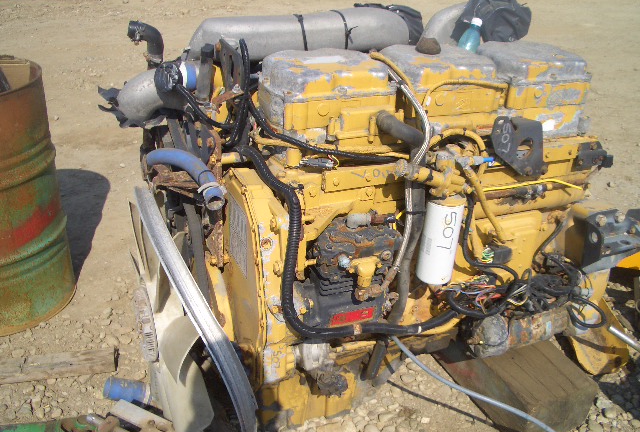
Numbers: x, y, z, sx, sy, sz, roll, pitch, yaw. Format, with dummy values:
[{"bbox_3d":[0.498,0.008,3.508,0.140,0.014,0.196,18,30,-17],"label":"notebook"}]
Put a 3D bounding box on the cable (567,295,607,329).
[{"bbox_3d":[0.892,0.320,2.150,0.127,0.076,0.091,-8,31,-19],"label":"cable"}]

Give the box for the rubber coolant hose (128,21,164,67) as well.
[{"bbox_3d":[-0.490,-0.487,1.828,0.101,0.127,0.051,-8,31,-19],"label":"rubber coolant hose"}]

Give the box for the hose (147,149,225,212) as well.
[{"bbox_3d":[-0.369,-0.095,1.701,0.264,0.122,0.086,26,36,34],"label":"hose"}]

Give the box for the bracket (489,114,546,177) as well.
[{"bbox_3d":[0.556,-0.198,1.830,0.152,0.173,0.041,-8,31,-19],"label":"bracket"}]

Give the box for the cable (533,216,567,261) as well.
[{"bbox_3d":[0.721,0.069,2.018,0.096,0.132,0.071,-8,31,-19],"label":"cable"}]

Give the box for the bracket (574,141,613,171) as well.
[{"bbox_3d":[0.829,-0.194,1.980,0.117,0.076,0.056,-8,31,-19],"label":"bracket"}]

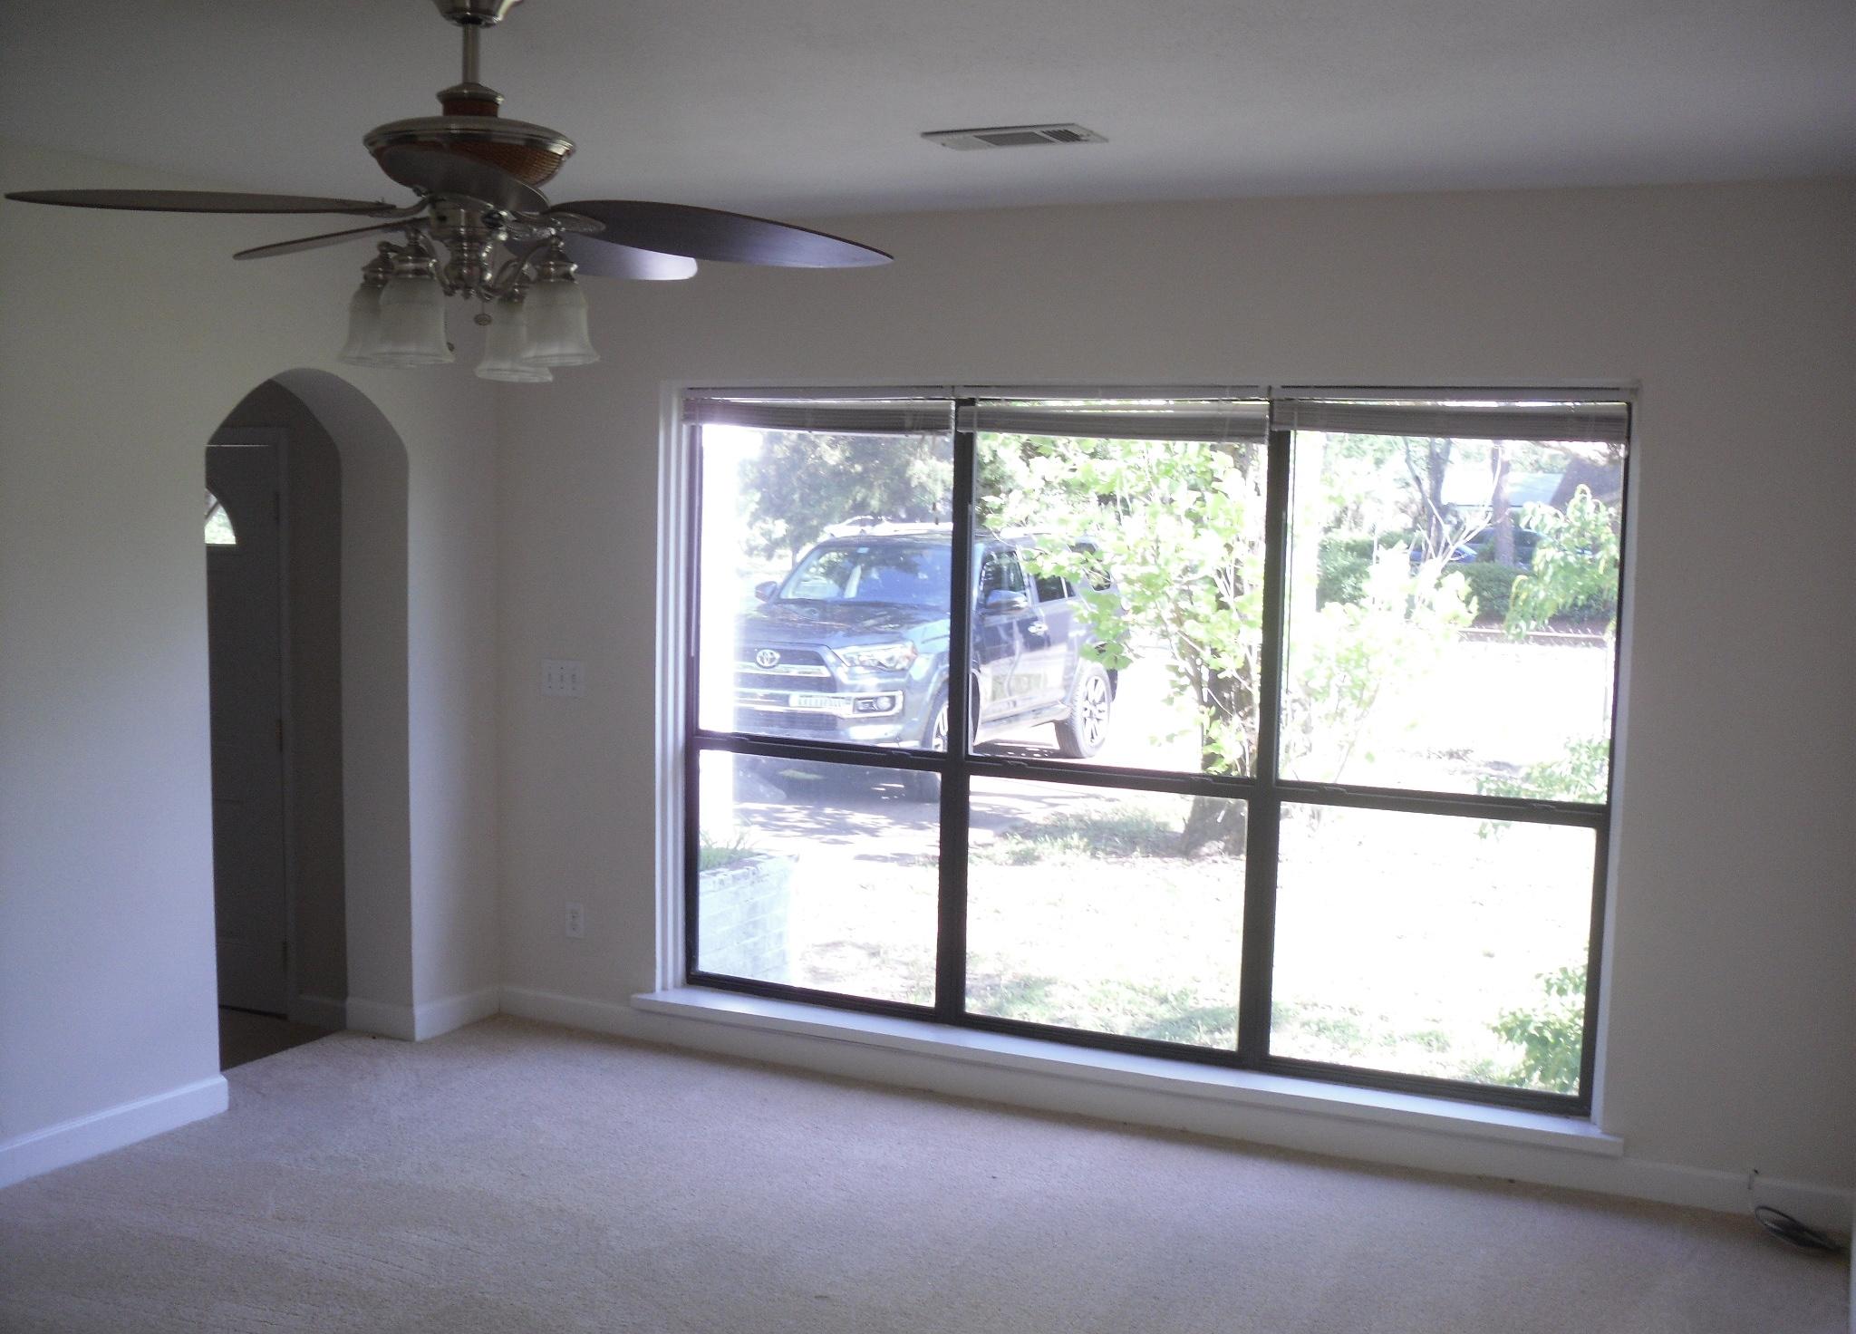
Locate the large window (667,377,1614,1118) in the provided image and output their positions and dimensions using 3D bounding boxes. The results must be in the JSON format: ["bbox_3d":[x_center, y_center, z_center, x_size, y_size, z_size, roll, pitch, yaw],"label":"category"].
[{"bbox_3d":[0.463,0.146,5.138,2.660,1.790,0.100,4,6,25],"label":"large window"}]

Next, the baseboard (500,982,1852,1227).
[{"bbox_3d":[0.377,1.151,5.126,3.900,0.095,0.020,4,6,25],"label":"baseboard"}]

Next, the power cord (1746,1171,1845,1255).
[{"bbox_3d":[1.984,1.243,4.293,0.210,0.115,0.150,4,6,25],"label":"power cord"}]

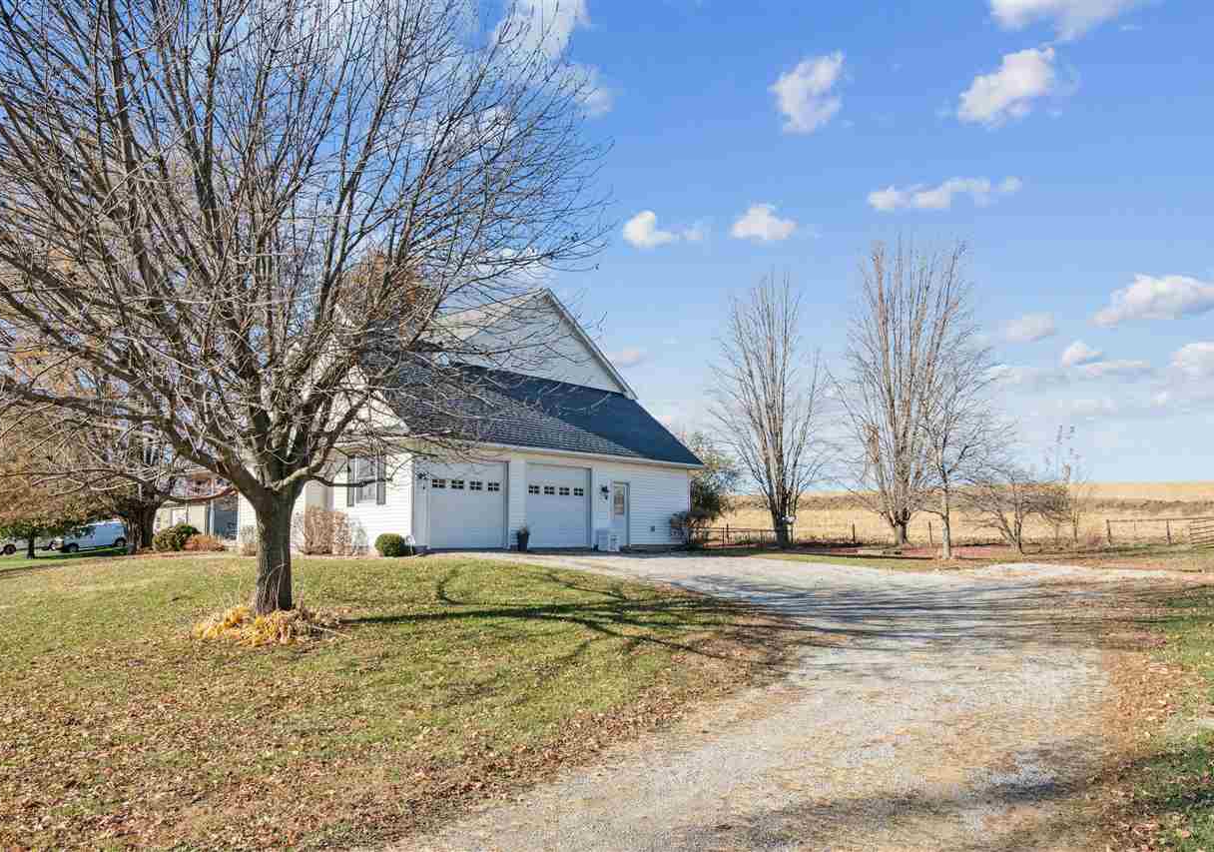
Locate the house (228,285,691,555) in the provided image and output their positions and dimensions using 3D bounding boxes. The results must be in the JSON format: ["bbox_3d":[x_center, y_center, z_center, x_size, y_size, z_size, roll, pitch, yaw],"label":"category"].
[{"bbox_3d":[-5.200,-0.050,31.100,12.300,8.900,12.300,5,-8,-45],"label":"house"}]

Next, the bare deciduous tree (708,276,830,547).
[{"bbox_3d":[7.428,-0.663,39.000,5.485,12.387,5.485,0,-6,0],"label":"bare deciduous tree"}]

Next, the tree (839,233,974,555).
[{"bbox_3d":[15.044,-1.663,43.000,6.854,15.422,6.854,0,-6,0],"label":"tree"}]

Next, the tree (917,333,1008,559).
[{"bbox_3d":[11.908,0.651,28.500,3.207,7.583,3.207,0,-6,0],"label":"tree"}]

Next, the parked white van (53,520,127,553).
[{"bbox_3d":[-34.372,7.416,57.000,4.950,1.900,1.950,-5,-5,6],"label":"parked white van"}]

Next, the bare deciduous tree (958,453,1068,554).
[{"bbox_3d":[15.761,3.017,33.000,4.255,3.868,4.255,0,-6,0],"label":"bare deciduous tree"}]

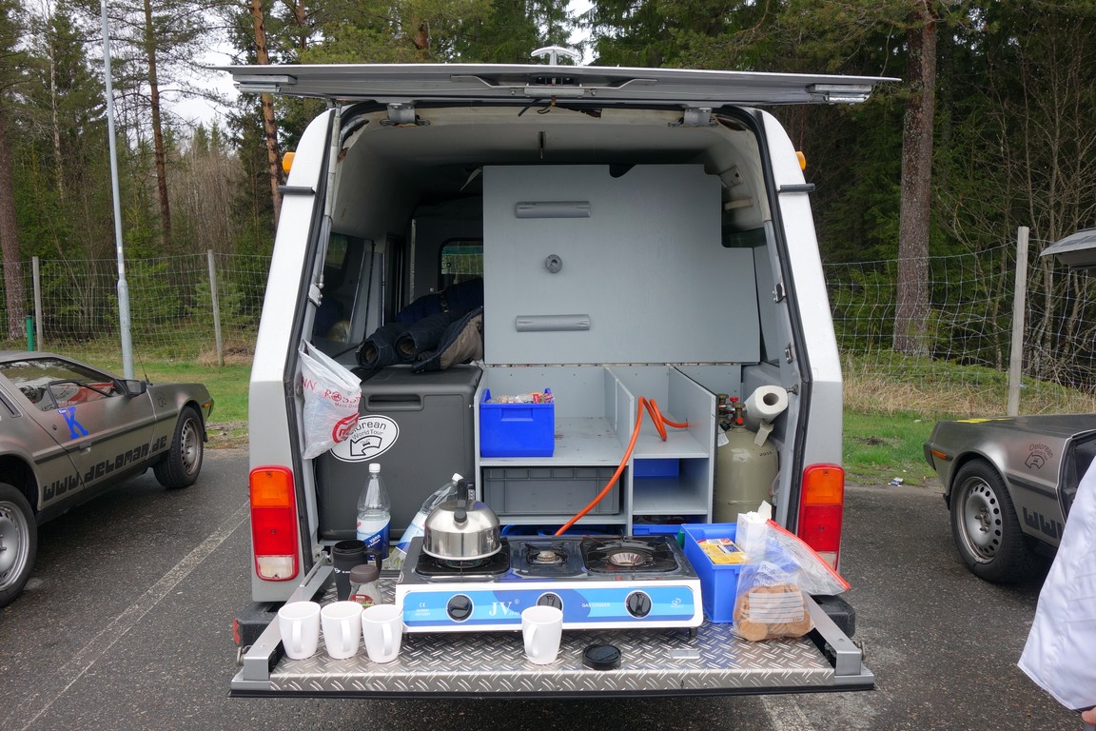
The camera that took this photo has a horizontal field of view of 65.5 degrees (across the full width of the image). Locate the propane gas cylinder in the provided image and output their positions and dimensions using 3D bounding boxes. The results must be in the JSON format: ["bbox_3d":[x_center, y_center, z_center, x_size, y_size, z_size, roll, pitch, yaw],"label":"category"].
[{"bbox_3d":[0.586,0.349,2.630,0.229,0.465,0.229,0,7,-2],"label":"propane gas cylinder"}]

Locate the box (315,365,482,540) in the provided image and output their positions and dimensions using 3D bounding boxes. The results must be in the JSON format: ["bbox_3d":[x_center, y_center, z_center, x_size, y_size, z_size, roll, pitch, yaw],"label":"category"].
[{"bbox_3d":[-0.443,0.254,2.668,0.470,0.455,0.420,0,7,-2],"label":"box"}]

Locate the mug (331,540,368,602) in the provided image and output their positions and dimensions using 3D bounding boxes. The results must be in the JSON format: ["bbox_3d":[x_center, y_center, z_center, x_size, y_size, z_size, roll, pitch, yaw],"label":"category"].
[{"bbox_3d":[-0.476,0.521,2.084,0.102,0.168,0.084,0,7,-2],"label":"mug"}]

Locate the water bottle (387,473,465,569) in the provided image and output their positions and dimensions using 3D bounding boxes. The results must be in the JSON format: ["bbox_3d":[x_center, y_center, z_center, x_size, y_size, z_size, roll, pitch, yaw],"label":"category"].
[{"bbox_3d":[-0.319,0.427,2.310,0.090,0.308,0.090,32,-8,-3],"label":"water bottle"}]

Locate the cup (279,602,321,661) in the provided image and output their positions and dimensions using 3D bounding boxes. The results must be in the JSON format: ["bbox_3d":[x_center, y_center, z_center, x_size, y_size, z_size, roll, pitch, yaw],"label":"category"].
[{"bbox_3d":[-0.519,0.559,1.782,0.087,0.096,0.116,-1,6,-11],"label":"cup"}]

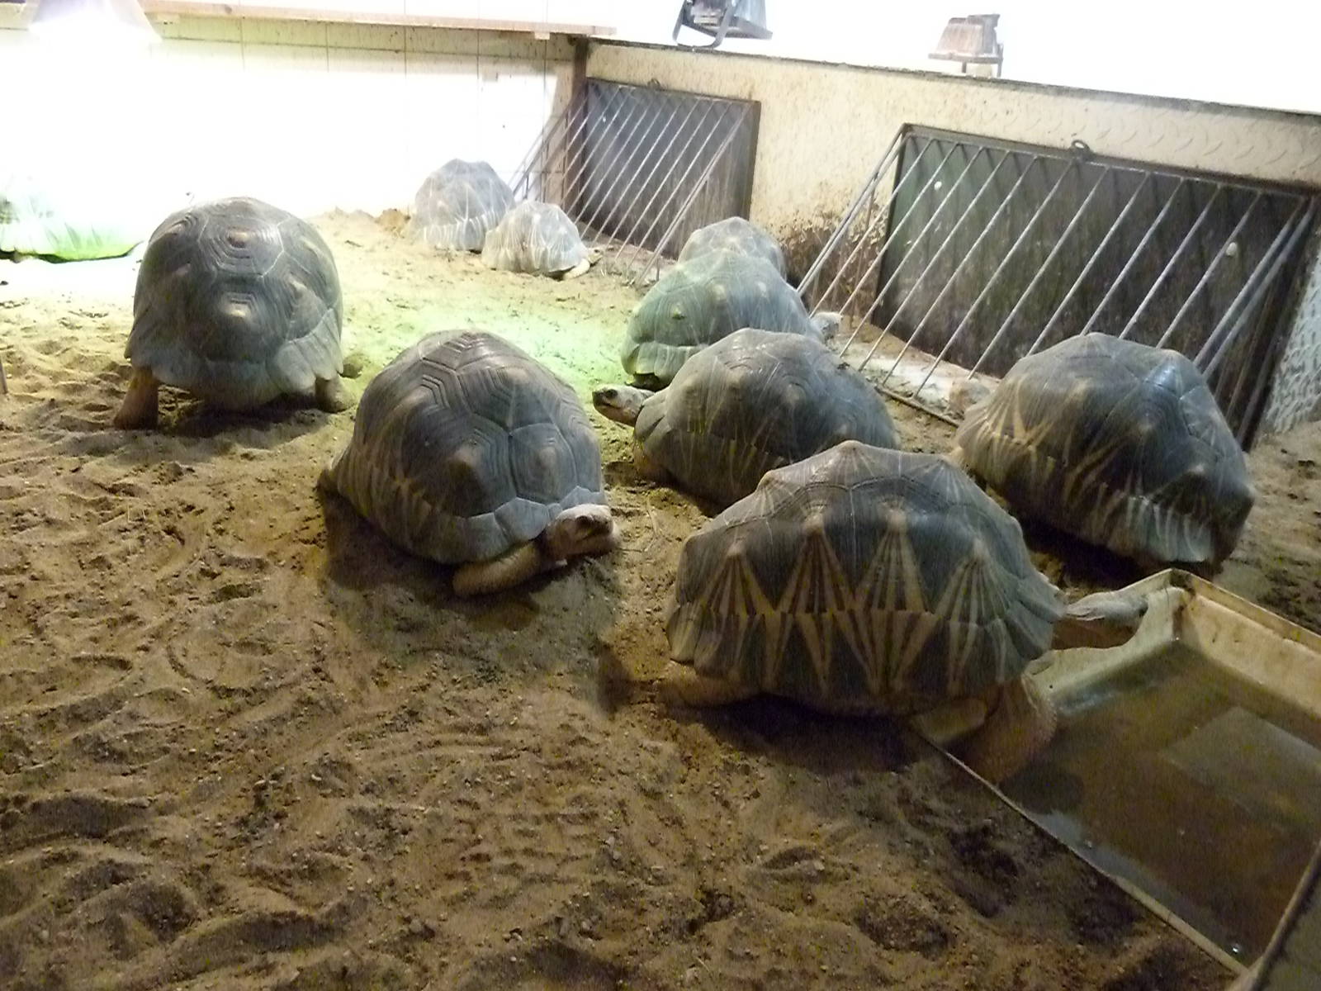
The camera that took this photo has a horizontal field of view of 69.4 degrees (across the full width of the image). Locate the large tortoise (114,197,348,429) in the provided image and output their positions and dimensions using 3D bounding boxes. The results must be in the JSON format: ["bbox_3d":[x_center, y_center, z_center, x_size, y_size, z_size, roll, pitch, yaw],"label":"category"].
[{"bbox_3d":[-0.609,-0.298,1.363,0.286,0.245,0.411,-7,28,-22],"label":"large tortoise"}]

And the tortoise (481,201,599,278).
[{"bbox_3d":[-0.274,-0.599,2.203,0.295,0.160,0.190,4,26,-1],"label":"tortoise"}]

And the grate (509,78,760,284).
[{"bbox_3d":[-0.136,-0.843,2.461,0.323,0.388,0.763,-14,32,-33],"label":"grate"}]

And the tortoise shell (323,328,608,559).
[{"bbox_3d":[-0.222,-0.078,1.075,0.363,0.200,0.275,25,33,36],"label":"tortoise shell"}]

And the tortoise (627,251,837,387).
[{"bbox_3d":[0.128,-0.307,1.610,0.394,0.212,0.258,-5,28,-19],"label":"tortoise"}]

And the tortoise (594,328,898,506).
[{"bbox_3d":[0.103,-0.112,1.215,0.407,0.207,0.255,11,27,14],"label":"tortoise"}]

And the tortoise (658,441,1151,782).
[{"bbox_3d":[0.216,0.065,0.853,0.450,0.222,0.270,4,26,-1],"label":"tortoise"}]

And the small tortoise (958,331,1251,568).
[{"bbox_3d":[0.536,-0.073,1.151,0.250,0.226,0.348,-18,34,-38],"label":"small tortoise"}]

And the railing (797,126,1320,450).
[{"bbox_3d":[0.557,-0.369,1.599,0.323,0.388,0.763,-14,32,-33],"label":"railing"}]

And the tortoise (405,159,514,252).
[{"bbox_3d":[-0.489,-0.728,2.369,0.224,0.197,0.326,15,28,20],"label":"tortoise"}]

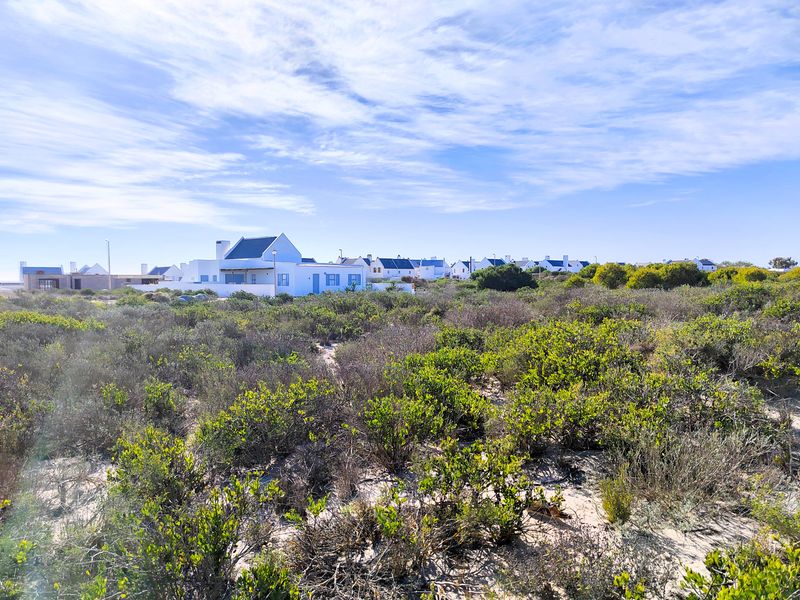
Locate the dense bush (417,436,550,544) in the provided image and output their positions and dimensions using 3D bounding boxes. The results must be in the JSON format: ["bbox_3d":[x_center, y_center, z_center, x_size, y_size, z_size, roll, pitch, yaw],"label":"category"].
[{"bbox_3d":[0.506,1.201,3.300,0.760,0.570,0.660,0,2,0],"label":"dense bush"}]

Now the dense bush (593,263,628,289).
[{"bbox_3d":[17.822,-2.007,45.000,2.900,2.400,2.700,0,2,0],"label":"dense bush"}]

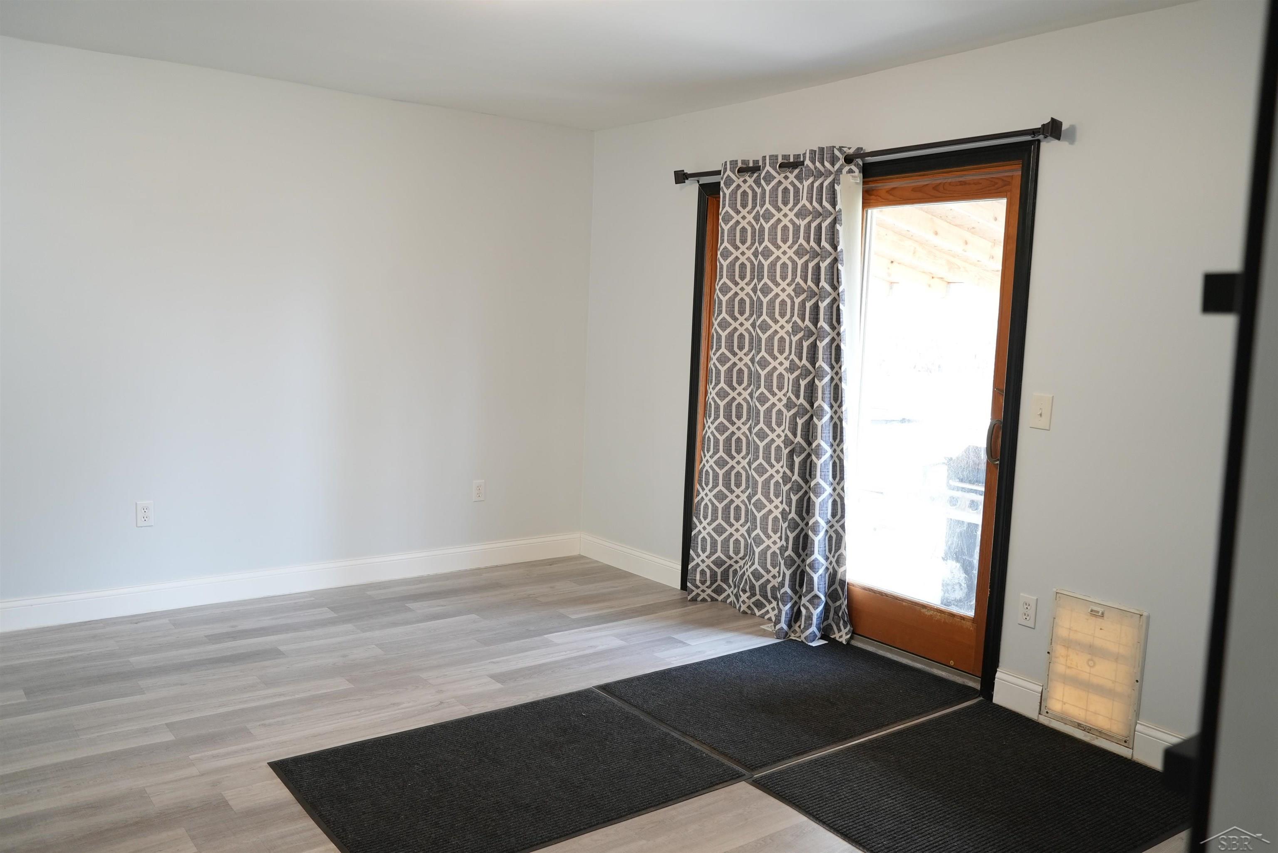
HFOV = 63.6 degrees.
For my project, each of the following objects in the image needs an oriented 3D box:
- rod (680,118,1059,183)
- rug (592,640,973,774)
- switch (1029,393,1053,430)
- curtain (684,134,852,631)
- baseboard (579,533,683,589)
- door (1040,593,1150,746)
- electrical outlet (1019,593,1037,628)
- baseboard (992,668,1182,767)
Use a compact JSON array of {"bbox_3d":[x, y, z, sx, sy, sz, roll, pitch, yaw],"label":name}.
[{"bbox_3d":[0.812,-1.116,4.290,0.125,0.085,2.090,-3,8,-36],"label":"rod"},{"bbox_3d":[0.588,1.006,3.951,1.235,0.010,0.865,-3,8,-36],"label":"rug"},{"bbox_3d":[1.418,-0.052,3.638,0.014,0.124,0.078,-3,8,-36],"label":"switch"},{"bbox_3d":[0.583,-0.138,4.640,0.145,2.130,0.980,-3,8,-36],"label":"curtain"},{"bbox_3d":[-0.074,0.738,5.698,0.016,0.136,0.950,-3,8,-36],"label":"baseboard"},{"bbox_3d":[1.541,0.825,3.515,0.030,0.467,0.336,-3,8,-36],"label":"door"},{"bbox_3d":[1.398,0.667,3.711,0.008,0.115,0.070,-3,8,-36],"label":"electrical outlet"},{"bbox_3d":[1.528,1.013,3.550,0.016,0.137,0.710,-3,8,-36],"label":"baseboard"}]

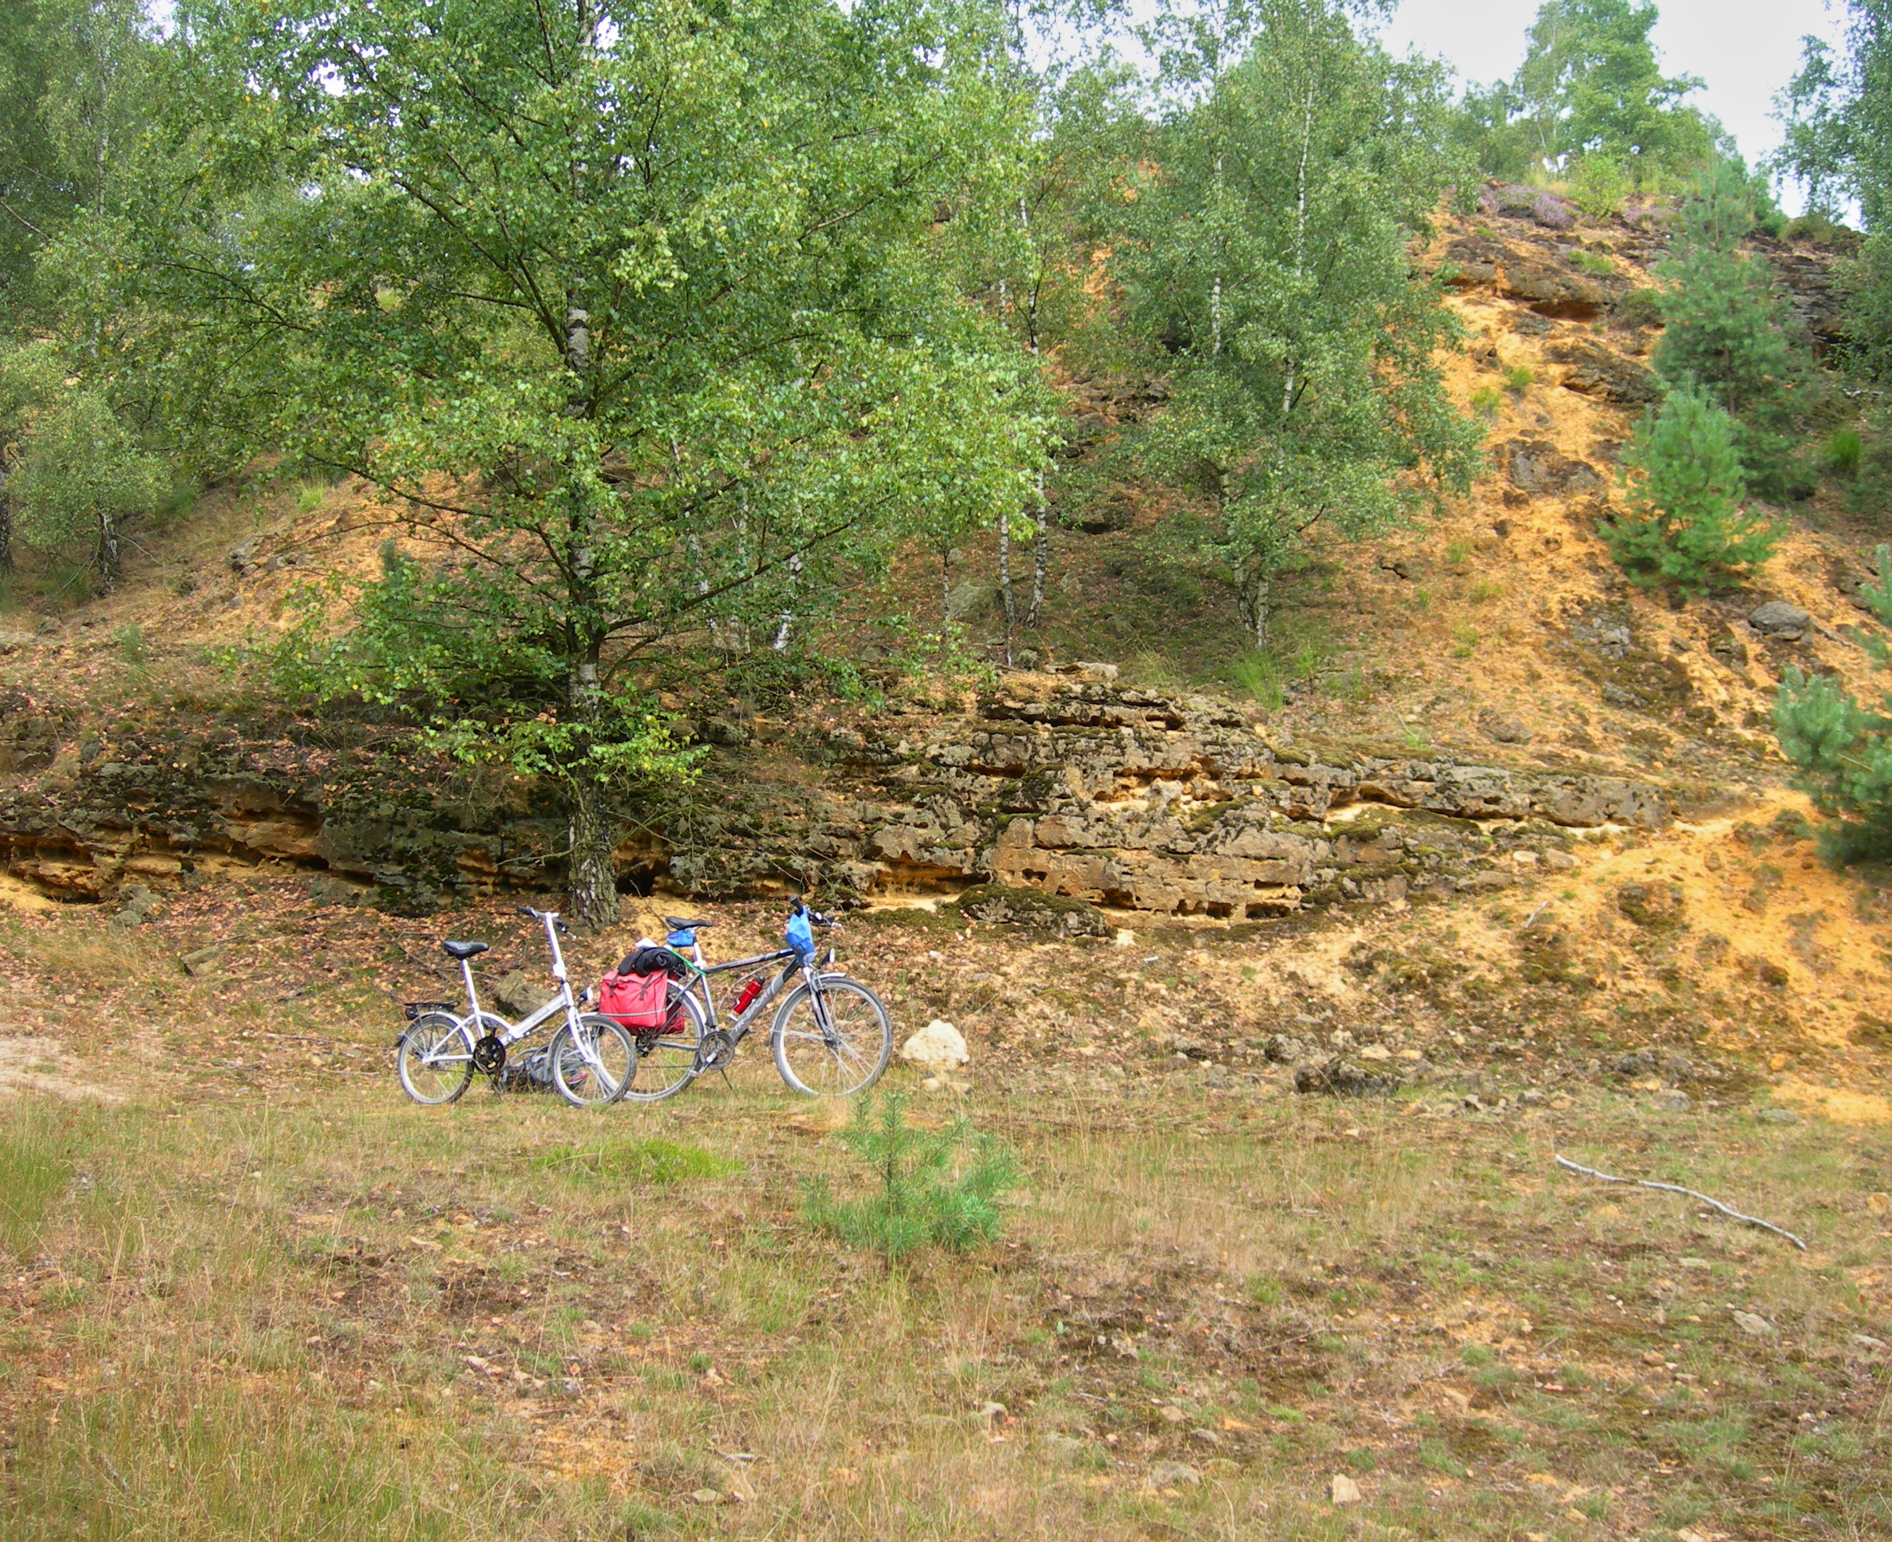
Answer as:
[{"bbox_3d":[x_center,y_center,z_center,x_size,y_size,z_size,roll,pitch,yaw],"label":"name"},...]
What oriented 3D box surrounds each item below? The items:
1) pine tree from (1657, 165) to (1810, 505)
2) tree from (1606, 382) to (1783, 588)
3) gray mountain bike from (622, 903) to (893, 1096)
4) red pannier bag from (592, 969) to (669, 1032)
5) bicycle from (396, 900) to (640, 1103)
[{"bbox_3d":[8.021,-4.477,23.000,1.650,3.400,1.600,0,-1,0],"label":"pine tree"},{"bbox_3d":[6.711,-2.528,20.300,1.560,1.860,1.500,0,-1,0],"label":"tree"},{"bbox_3d":[-1.168,1.314,12.870,1.780,1.140,0.600,0,-5,13],"label":"gray mountain bike"},{"bbox_3d":[-1.778,1.292,12.780,0.350,0.320,0.160,0,-1,13],"label":"red pannier bag"},{"bbox_3d":[-2.417,1.323,12.600,1.520,1.120,0.560,0,-5,21],"label":"bicycle"}]

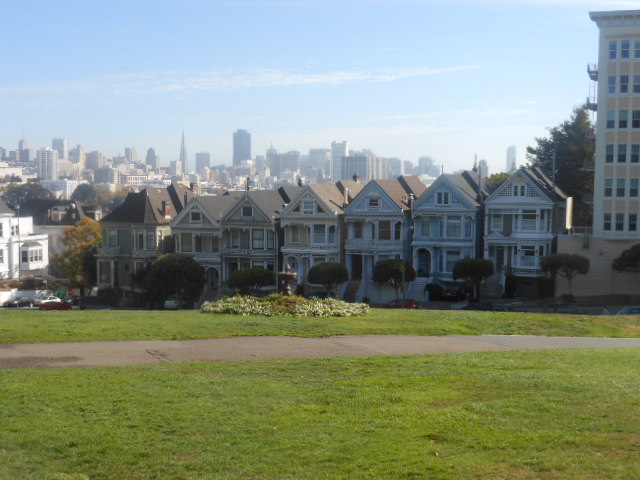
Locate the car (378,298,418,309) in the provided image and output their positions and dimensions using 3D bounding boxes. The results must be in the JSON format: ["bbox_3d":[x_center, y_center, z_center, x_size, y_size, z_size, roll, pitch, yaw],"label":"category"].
[{"bbox_3d":[7.759,6.523,82.232,4.300,1.500,1.750,2,5,20],"label":"car"}]

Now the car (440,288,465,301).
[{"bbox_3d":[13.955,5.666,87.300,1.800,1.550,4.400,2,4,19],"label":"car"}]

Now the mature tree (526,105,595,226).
[{"bbox_3d":[32.599,-7.132,111.387,10.500,21.540,10.500,2,5,20],"label":"mature tree"}]

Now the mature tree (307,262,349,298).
[{"bbox_3d":[0.790,4.422,87.590,4.200,4.000,4.200,0,4,0],"label":"mature tree"}]

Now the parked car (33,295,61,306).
[{"bbox_3d":[-35.307,8.057,109.000,4.400,1.450,1.780,1,4,10],"label":"parked car"}]

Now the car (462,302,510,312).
[{"bbox_3d":[14.180,6.022,70.018,4.600,1.470,1.800,-2,3,20],"label":"car"}]

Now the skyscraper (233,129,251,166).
[{"bbox_3d":[-293.438,-297.200,3130.000,45.000,237.000,66.000,2,4,19],"label":"skyscraper"}]

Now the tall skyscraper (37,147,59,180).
[{"bbox_3d":[-373.377,-100.024,1140.000,22.000,54.000,22.000,2,4,19],"label":"tall skyscraper"}]

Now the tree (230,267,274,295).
[{"bbox_3d":[-7.461,4.738,90.625,4.800,3.700,4.500,0,4,0],"label":"tree"}]

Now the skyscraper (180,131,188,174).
[{"bbox_3d":[-552.677,-321.314,3393.558,50.000,260.000,50.000,2,5,20],"label":"skyscraper"}]

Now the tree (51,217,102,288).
[{"bbox_3d":[-28.988,2.092,99.456,6.000,10.000,5.800,2,5,20],"label":"tree"}]

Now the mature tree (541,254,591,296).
[{"bbox_3d":[23.244,3.515,78.774,4.700,4.590,4.500,2,5,20],"label":"mature tree"}]

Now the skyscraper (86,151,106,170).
[{"bbox_3d":[-638.236,-225.591,2375.894,38.000,58.000,36.000,2,5,20],"label":"skyscraper"}]

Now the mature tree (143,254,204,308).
[{"bbox_3d":[-16.525,4.603,93.850,6.800,5.960,6.300,0,4,0],"label":"mature tree"}]

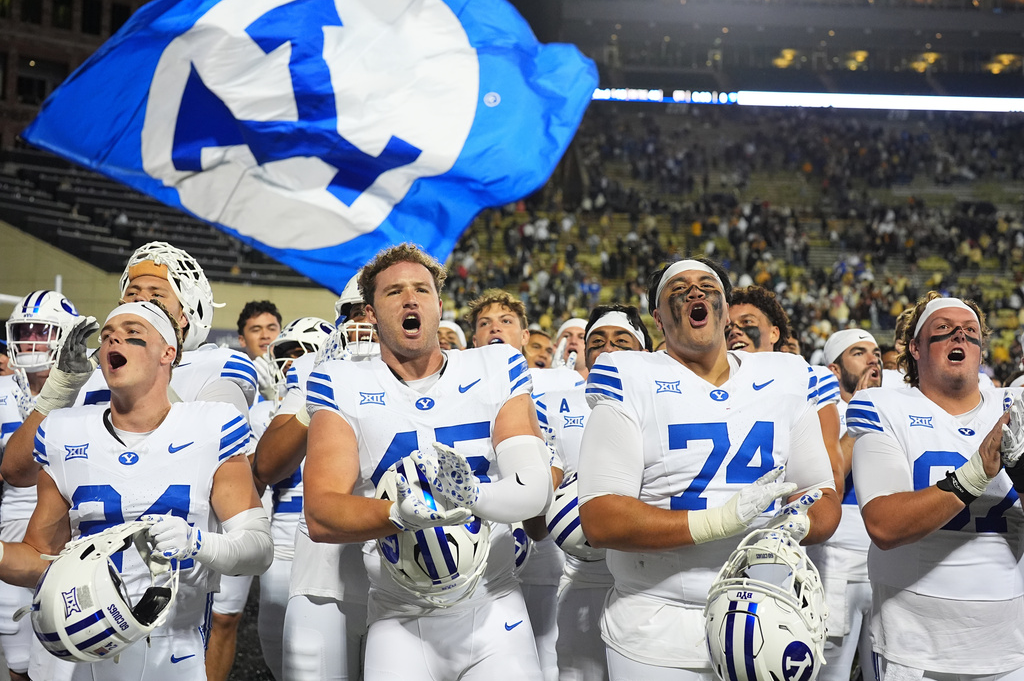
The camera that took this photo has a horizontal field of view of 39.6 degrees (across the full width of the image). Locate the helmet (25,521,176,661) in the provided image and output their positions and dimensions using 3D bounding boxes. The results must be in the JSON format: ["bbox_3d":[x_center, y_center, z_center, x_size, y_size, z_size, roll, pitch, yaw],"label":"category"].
[{"bbox_3d":[-0.868,0.534,3.000,0.280,0.240,0.310,-32,29,13],"label":"helmet"}]

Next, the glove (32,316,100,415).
[{"bbox_3d":[-1.131,0.064,3.620,0.130,0.250,0.100,19,6,-21],"label":"glove"}]

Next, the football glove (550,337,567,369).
[{"bbox_3d":[0.207,0.080,6.200,0.100,0.180,0.080,17,-4,-36],"label":"football glove"}]

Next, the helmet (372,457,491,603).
[{"bbox_3d":[-0.172,0.416,3.080,0.240,0.310,0.260,-14,-14,-4],"label":"helmet"}]

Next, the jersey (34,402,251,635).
[{"bbox_3d":[-0.870,0.420,3.350,0.510,0.560,0.300,0,-2,1],"label":"jersey"}]

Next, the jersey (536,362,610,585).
[{"bbox_3d":[0.274,0.424,4.400,0.560,0.670,0.330,1,-1,3],"label":"jersey"}]

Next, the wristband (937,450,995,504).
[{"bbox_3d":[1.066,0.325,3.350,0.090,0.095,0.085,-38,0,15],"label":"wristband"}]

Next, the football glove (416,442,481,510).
[{"bbox_3d":[-0.138,0.290,3.060,0.120,0.170,0.090,-26,24,28],"label":"football glove"}]

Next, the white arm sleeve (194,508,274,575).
[{"bbox_3d":[-0.630,0.450,3.220,0.130,0.160,0.270,-1,-1,42],"label":"white arm sleeve"}]

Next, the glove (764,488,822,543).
[{"bbox_3d":[0.610,0.385,3.100,0.170,0.090,0.110,4,3,-43],"label":"glove"}]

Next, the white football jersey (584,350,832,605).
[{"bbox_3d":[0.463,0.330,3.380,0.570,0.610,0.340,0,-1,-9],"label":"white football jersey"}]

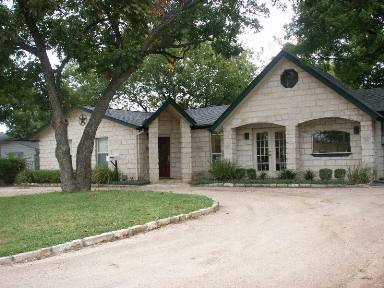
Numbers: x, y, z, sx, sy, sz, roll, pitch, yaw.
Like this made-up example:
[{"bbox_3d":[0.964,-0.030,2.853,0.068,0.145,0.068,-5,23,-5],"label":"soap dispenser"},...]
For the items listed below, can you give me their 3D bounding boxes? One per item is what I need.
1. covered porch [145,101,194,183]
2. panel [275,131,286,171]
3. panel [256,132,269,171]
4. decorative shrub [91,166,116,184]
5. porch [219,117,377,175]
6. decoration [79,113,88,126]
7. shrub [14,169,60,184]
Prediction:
[{"bbox_3d":[-1.148,-0.104,19.539,2.300,3.800,1.900,-1,-1,-9],"label":"covered porch"},{"bbox_3d":[3.755,0.300,17.085,0.560,1.680,0.050,-2,-1,35],"label":"panel"},{"bbox_3d":[3.061,0.351,17.571,0.560,1.680,0.050,-2,-1,35],"label":"panel"},{"bbox_3d":[-4.378,1.558,20.300,1.250,0.870,1.050,-1,-1,11],"label":"decorative shrub"},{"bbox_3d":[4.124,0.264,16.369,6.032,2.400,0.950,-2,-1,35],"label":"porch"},{"bbox_3d":[-5.850,-1.293,22.109,0.680,0.680,0.060,-2,-1,35],"label":"decoration"},{"bbox_3d":[-8.026,1.711,21.600,2.400,0.780,1.000,-1,-1,0],"label":"shrub"}]

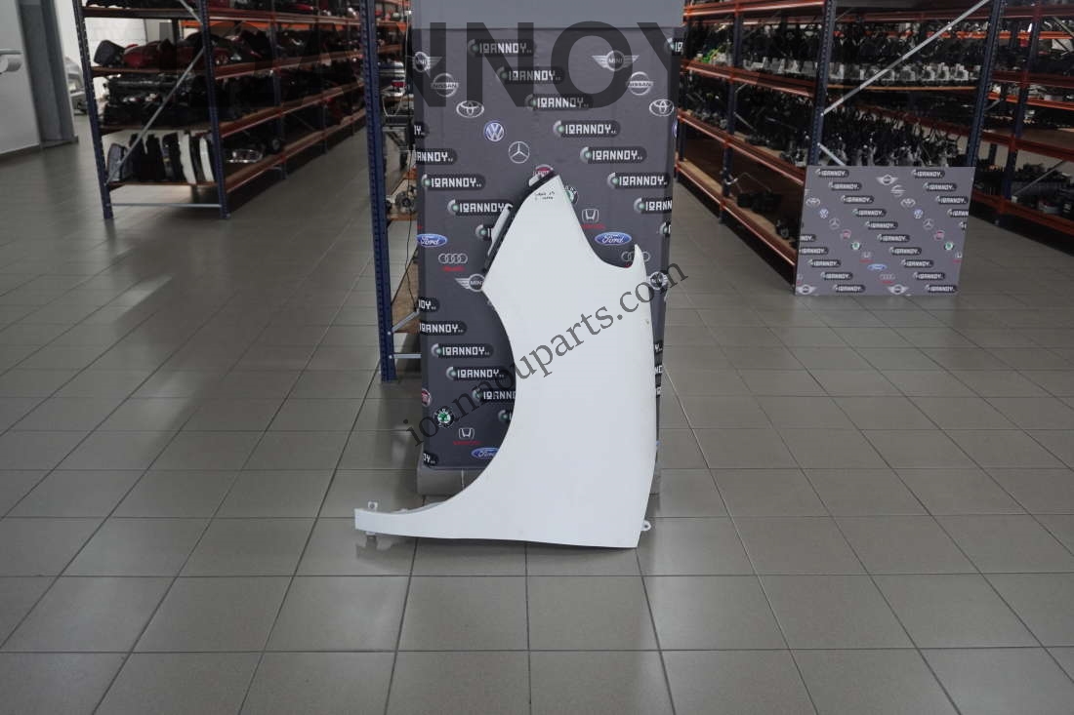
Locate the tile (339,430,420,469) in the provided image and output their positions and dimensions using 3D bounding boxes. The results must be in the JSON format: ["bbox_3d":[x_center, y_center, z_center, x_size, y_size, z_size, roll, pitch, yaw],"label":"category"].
[{"bbox_3d":[-0.500,0.316,3.035,0.300,0.010,0.300,0,20,-2],"label":"tile"}]

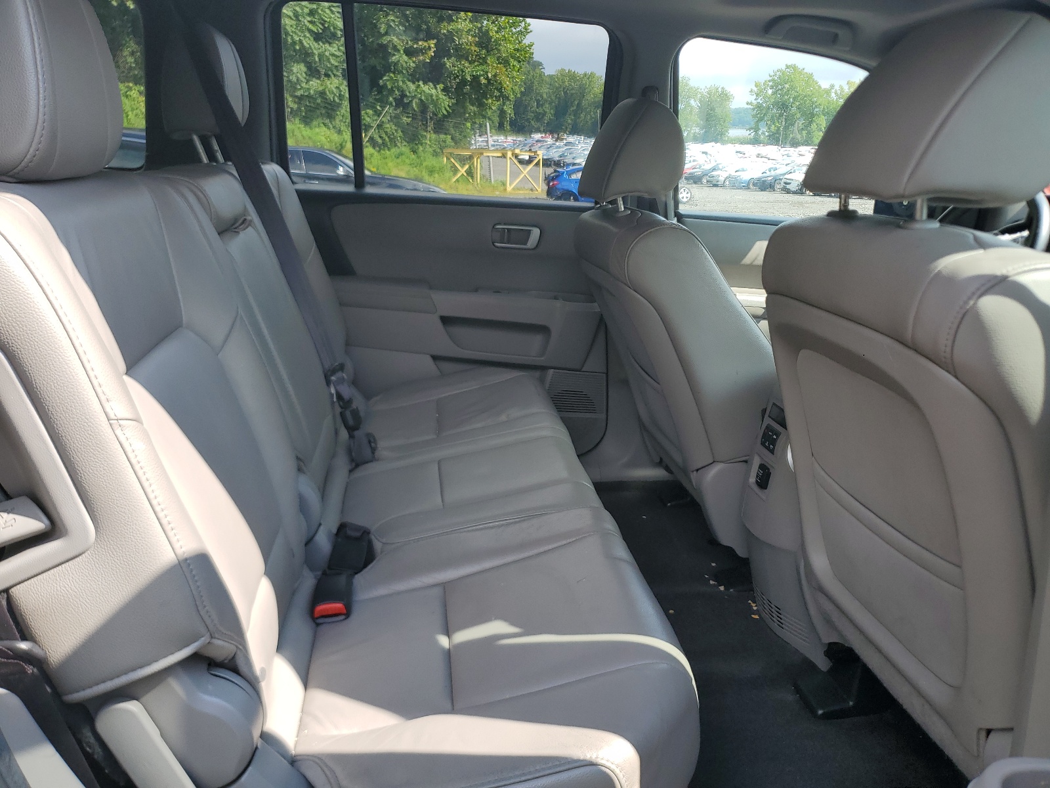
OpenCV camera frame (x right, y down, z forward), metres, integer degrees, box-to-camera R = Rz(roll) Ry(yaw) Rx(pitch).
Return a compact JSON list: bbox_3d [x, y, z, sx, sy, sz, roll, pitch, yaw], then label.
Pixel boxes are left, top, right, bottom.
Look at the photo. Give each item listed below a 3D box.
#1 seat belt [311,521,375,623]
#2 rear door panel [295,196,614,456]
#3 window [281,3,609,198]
[{"bbox_3d":[-0.229,0.224,0.990,0.058,0.050,0.180,1,18,-8],"label":"seat belt"},{"bbox_3d":[-0.177,-0.161,2.010,0.840,0.690,0.120,1,18,-8],"label":"rear door panel"},{"bbox_3d":[-0.176,-0.671,1.863,0.760,0.400,0.040,1,27,-8],"label":"window"}]

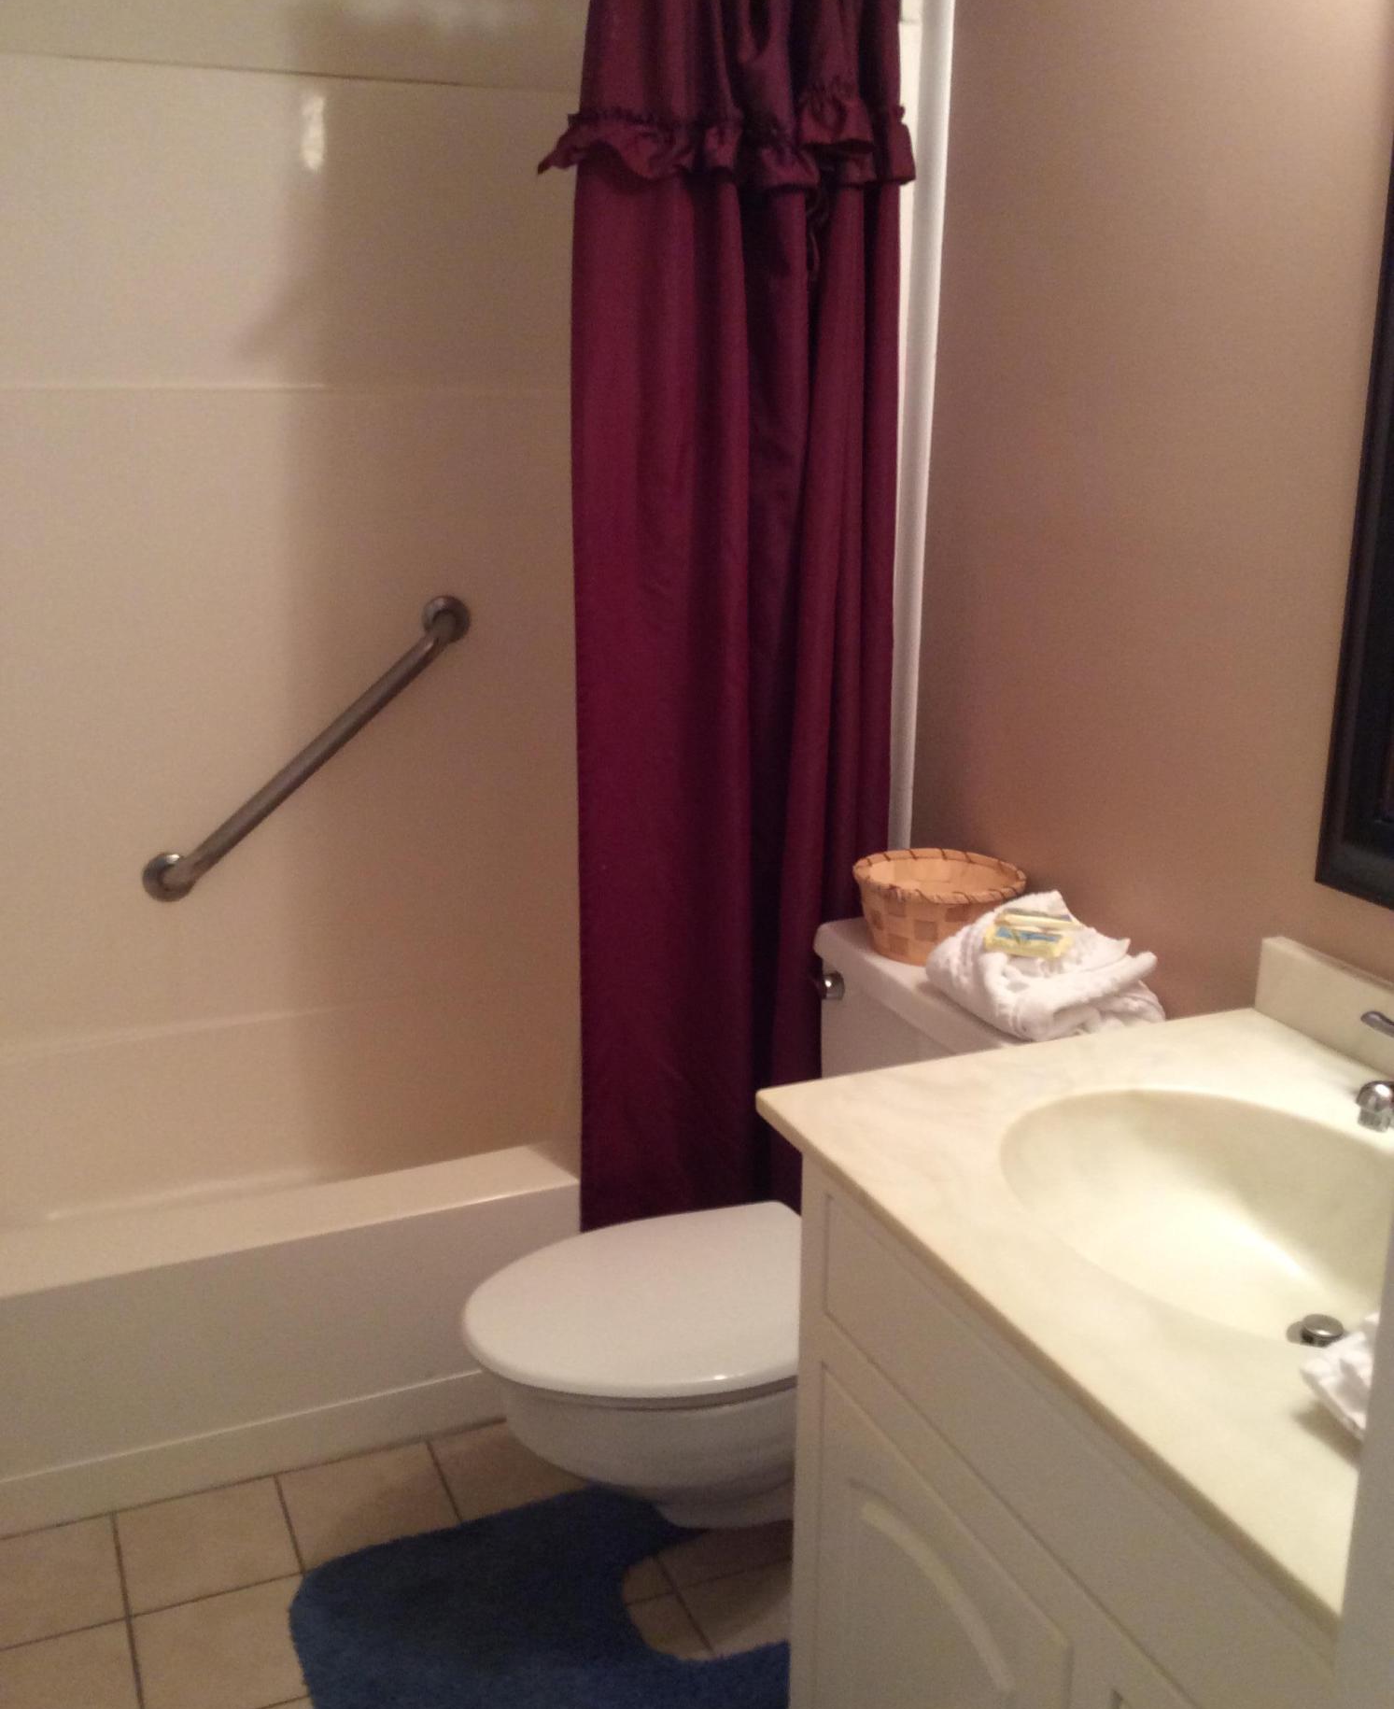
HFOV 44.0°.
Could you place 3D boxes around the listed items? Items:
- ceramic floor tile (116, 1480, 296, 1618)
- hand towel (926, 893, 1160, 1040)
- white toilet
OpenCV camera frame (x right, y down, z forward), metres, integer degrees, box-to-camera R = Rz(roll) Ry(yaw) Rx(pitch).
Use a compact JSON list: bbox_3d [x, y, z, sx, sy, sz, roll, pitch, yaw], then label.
[{"bbox_3d":[-0.606,0.853,2.128,0.200,0.010,0.200,-6,17,-23],"label":"ceramic floor tile"},{"bbox_3d":[0.383,0.121,1.887,0.180,0.090,0.235,-6,17,-23],"label":"hand towel"},{"bbox_3d":[0.105,0.456,1.965,0.735,0.620,0.470,-6,17,-23],"label":"white toilet"}]

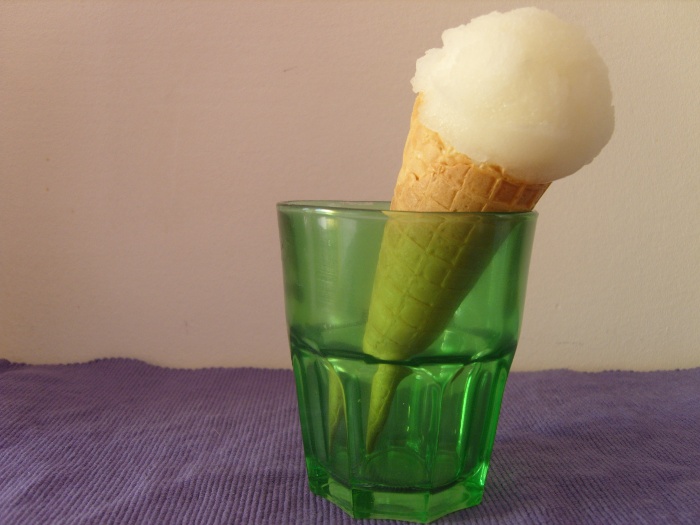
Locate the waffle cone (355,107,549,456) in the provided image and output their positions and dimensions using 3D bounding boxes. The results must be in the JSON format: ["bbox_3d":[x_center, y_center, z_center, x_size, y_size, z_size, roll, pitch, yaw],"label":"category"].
[{"bbox_3d":[0.024,0.013,0.241,0.051,0.119,0.051,21,9,0],"label":"waffle cone"}]

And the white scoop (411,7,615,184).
[{"bbox_3d":[0.052,-0.053,0.224,0.065,0.058,0.064,21,9,0],"label":"white scoop"}]

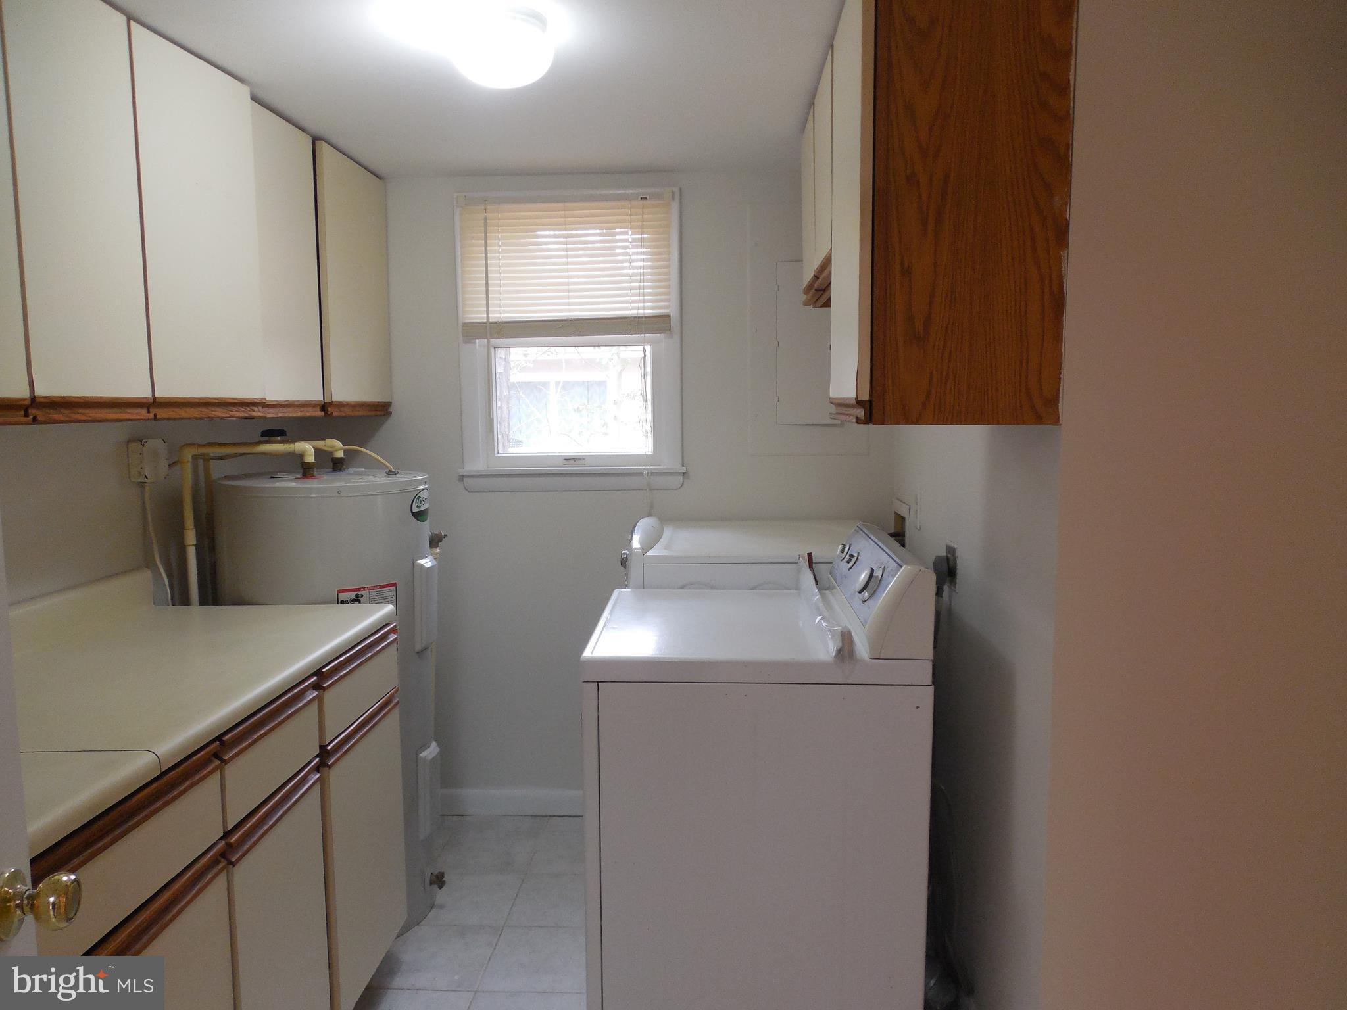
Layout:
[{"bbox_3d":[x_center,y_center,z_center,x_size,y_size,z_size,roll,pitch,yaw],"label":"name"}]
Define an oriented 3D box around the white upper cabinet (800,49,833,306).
[{"bbox_3d":[0.510,-0.755,2.363,0.330,0.475,0.760,0,6,3],"label":"white upper cabinet"}]

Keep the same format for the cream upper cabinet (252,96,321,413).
[{"bbox_3d":[-1.145,-0.607,2.454,0.355,0.743,0.415,0,6,3],"label":"cream upper cabinet"}]

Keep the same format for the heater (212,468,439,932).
[{"bbox_3d":[-0.974,0.528,2.806,0.580,1.225,0.565,-1,6,-9],"label":"heater"}]

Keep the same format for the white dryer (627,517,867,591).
[{"bbox_3d":[0.243,0.605,2.918,0.695,1.030,0.700,0,6,3],"label":"white dryer"}]

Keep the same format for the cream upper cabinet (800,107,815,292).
[{"bbox_3d":[0.520,-0.782,2.551,0.330,0.460,0.380,0,6,3],"label":"cream upper cabinet"}]

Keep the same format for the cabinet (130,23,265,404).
[{"bbox_3d":[-1.166,-0.566,2.055,0.355,0.743,0.399,0,6,3],"label":"cabinet"}]

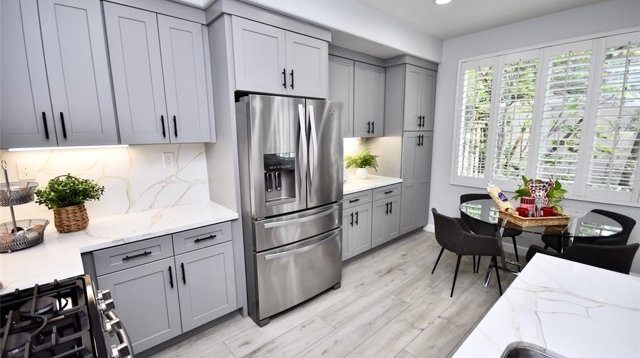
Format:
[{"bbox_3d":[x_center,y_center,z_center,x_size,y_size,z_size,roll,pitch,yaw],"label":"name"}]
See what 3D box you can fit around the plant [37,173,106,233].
[{"bbox_3d":[-1.693,0.171,1.823,0.325,0.351,0.290,-9,13,-39],"label":"plant"}]

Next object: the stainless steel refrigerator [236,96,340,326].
[{"bbox_3d":[-0.385,0.211,2.598,0.907,1.830,0.870,-8,12,-39],"label":"stainless steel refrigerator"}]

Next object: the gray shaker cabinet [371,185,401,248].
[{"bbox_3d":[0.678,0.446,3.724,0.614,0.776,0.625,-8,12,-39],"label":"gray shaker cabinet"}]

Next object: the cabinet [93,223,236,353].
[{"bbox_3d":[-1.218,0.751,2.156,0.847,0.850,0.632,-9,13,-39],"label":"cabinet"}]

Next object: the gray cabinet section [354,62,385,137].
[{"bbox_3d":[0.546,-1.006,3.535,0.598,0.899,0.312,-9,12,-39],"label":"gray cabinet section"}]

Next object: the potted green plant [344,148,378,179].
[{"bbox_3d":[0.589,-0.202,3.667,0.380,0.396,0.370,-9,13,-39],"label":"potted green plant"}]

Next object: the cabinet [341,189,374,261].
[{"bbox_3d":[0.200,0.528,3.332,0.636,0.850,0.632,-9,13,-39],"label":"cabinet"}]

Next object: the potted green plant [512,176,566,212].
[{"bbox_3d":[1.994,0.161,2.437,0.380,0.370,0.350,7,12,39],"label":"potted green plant"}]

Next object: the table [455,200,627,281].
[{"bbox_3d":[2.042,0.715,2.660,1.220,0.755,1.220,-8,12,-39],"label":"table"}]

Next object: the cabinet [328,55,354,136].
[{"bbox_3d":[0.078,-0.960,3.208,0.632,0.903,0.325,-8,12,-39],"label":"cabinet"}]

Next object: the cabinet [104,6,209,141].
[{"bbox_3d":[-1.248,-0.739,2.089,0.630,0.904,0.330,-9,13,-39],"label":"cabinet"}]

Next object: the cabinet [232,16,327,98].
[{"bbox_3d":[-0.479,-1.022,2.515,0.935,0.538,0.630,-8,12,-39],"label":"cabinet"}]

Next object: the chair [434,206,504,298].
[{"bbox_3d":[1.465,0.698,2.696,0.560,0.790,0.550,-1,9,-2],"label":"chair"}]

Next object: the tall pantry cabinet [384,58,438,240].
[{"bbox_3d":[1.196,-0.366,4.040,0.801,2.366,0.631,-9,13,-39],"label":"tall pantry cabinet"}]

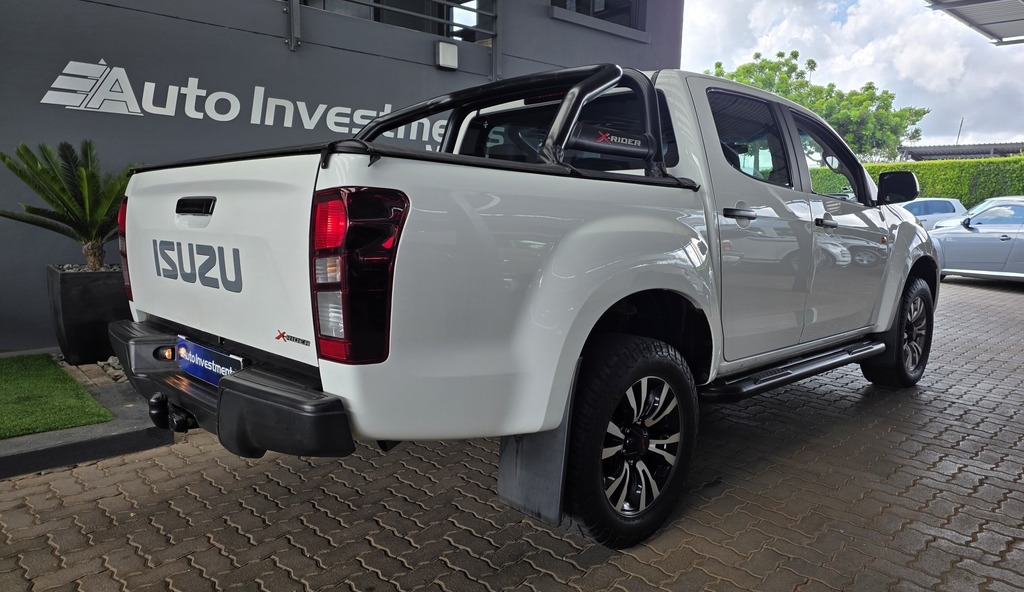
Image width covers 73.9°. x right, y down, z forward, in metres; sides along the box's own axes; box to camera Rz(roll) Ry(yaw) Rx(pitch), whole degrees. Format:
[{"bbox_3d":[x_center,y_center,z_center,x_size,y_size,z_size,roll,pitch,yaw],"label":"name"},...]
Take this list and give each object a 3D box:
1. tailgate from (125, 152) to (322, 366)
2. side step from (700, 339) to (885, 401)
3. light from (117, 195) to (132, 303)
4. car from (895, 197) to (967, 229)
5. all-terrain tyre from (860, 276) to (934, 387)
[{"bbox_3d":[-0.953,-0.151,2.158,0.090,0.520,1.460,-5,9,-44],"label":"tailgate"},{"bbox_3d":[1.500,0.350,3.437,1.940,0.100,0.200,-5,9,-44],"label":"side step"},{"bbox_3d":[-1.489,-0.203,2.772,0.200,0.410,0.150,-5,9,-44],"label":"light"},{"bbox_3d":[9.580,-1.750,17.300,4.150,1.460,1.780,-2,8,-20],"label":"car"},{"bbox_3d":[2.607,0.246,4.602,0.742,0.742,0.260,-7,10,-44],"label":"all-terrain tyre"}]

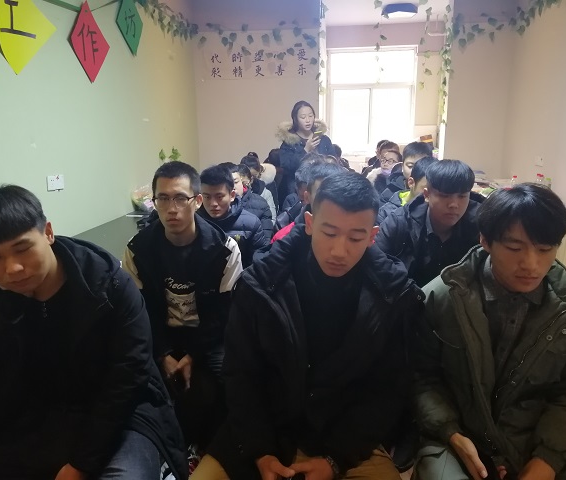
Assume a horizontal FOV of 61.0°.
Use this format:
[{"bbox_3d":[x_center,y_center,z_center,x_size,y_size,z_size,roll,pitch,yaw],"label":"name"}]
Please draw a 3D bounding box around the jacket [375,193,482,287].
[{"bbox_3d":[0.632,0.117,1.935,0.570,0.620,0.420,-1,14,0],"label":"jacket"}]

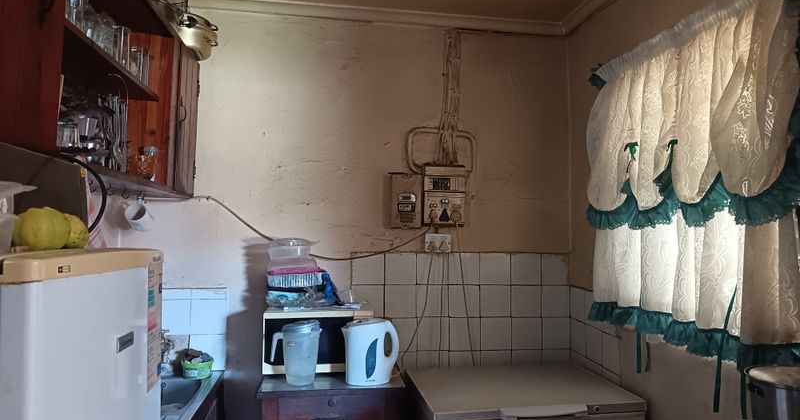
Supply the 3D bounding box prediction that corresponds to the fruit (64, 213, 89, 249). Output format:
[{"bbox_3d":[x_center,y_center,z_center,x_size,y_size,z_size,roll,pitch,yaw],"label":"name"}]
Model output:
[{"bbox_3d":[-0.703,0.046,1.190,0.072,0.072,0.072,1,-3,-8],"label":"fruit"}]

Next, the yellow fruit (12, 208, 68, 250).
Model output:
[{"bbox_3d":[-0.749,0.039,1.170,0.100,0.093,0.098,1,-2,-8],"label":"yellow fruit"}]

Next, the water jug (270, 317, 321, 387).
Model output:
[{"bbox_3d":[-0.379,0.523,2.037,0.185,0.214,0.135,1,-2,-8],"label":"water jug"}]

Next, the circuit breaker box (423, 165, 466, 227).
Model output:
[{"bbox_3d":[0.200,-0.062,2.561,0.190,0.282,0.085,1,-2,-8],"label":"circuit breaker box"}]

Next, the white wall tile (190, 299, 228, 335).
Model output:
[{"bbox_3d":[-0.841,0.473,2.443,0.151,0.151,0.010,1,-3,-8],"label":"white wall tile"}]

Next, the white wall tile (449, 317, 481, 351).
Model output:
[{"bbox_3d":[0.305,0.585,2.611,0.150,0.150,0.010,1,-6,-8],"label":"white wall tile"}]

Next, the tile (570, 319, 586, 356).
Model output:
[{"bbox_3d":[0.843,0.595,2.601,0.010,0.151,0.150,1,-3,-8],"label":"tile"}]

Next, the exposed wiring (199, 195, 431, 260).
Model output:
[{"bbox_3d":[-0.382,0.086,2.495,1.059,0.276,0.050,1,-2,-8],"label":"exposed wiring"}]

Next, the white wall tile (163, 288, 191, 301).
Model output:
[{"bbox_3d":[-0.990,0.369,2.421,0.150,0.049,0.010,1,-2,-8],"label":"white wall tile"}]

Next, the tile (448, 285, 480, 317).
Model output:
[{"bbox_3d":[0.303,0.427,2.604,0.150,0.150,0.010,1,-2,-8],"label":"tile"}]

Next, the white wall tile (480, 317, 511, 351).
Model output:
[{"bbox_3d":[0.455,0.586,2.621,0.150,0.150,0.010,1,-2,-8],"label":"white wall tile"}]

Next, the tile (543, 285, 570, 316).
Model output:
[{"bbox_3d":[0.755,0.441,2.677,0.146,0.151,0.010,1,-3,-8],"label":"tile"}]

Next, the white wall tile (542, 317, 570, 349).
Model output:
[{"bbox_3d":[0.755,0.595,2.672,0.147,0.150,0.010,1,-6,-8],"label":"white wall tile"}]

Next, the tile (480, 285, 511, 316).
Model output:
[{"bbox_3d":[0.454,0.433,2.634,0.151,0.151,0.010,1,-3,-8],"label":"tile"}]

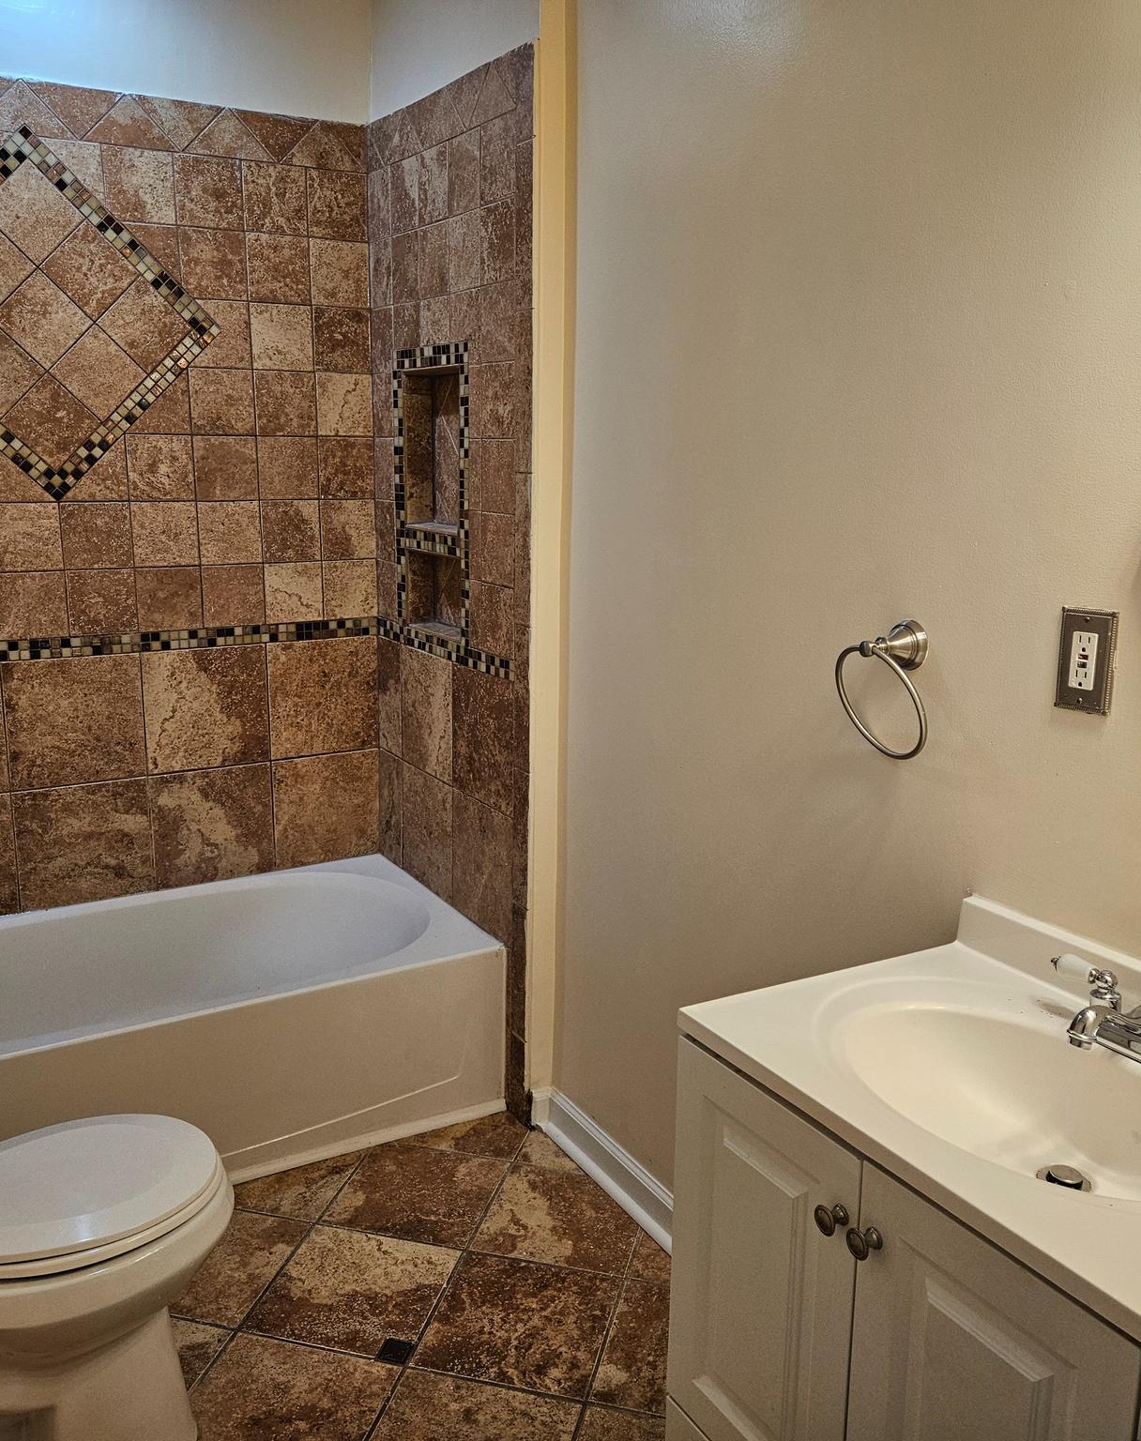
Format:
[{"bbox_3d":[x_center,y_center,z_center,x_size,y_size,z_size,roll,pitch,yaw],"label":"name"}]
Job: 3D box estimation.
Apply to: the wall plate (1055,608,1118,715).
[{"bbox_3d":[0.602,-0.070,1.488,0.012,0.115,0.070,-7,14,-29],"label":"wall plate"}]

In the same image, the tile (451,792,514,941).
[{"bbox_3d":[-0.197,0.331,2.913,0.010,0.285,0.299,-7,15,-30],"label":"tile"}]

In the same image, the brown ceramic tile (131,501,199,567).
[{"bbox_3d":[-0.949,-0.437,2.987,0.147,0.148,0.010,-6,13,-29],"label":"brown ceramic tile"}]

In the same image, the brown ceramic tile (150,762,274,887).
[{"bbox_3d":[-0.881,0.258,3.158,0.300,0.281,0.010,-7,14,-30],"label":"brown ceramic tile"}]

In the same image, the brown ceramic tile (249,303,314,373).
[{"bbox_3d":[-0.686,-0.914,3.043,0.147,0.152,0.010,-6,13,-29],"label":"brown ceramic tile"}]

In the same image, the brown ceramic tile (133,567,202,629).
[{"bbox_3d":[-0.955,-0.289,3.028,0.150,0.149,0.010,-7,15,-30],"label":"brown ceramic tile"}]

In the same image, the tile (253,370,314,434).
[{"bbox_3d":[-0.681,-0.761,3.053,0.149,0.149,0.010,-7,14,-30],"label":"tile"}]

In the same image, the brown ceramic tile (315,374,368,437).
[{"bbox_3d":[-0.558,-0.782,3.156,0.142,0.149,0.009,-7,14,-29],"label":"brown ceramic tile"}]

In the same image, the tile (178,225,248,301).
[{"bbox_3d":[-0.822,-1.053,2.954,0.149,0.152,0.010,-7,14,-29],"label":"tile"}]

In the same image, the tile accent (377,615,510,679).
[{"bbox_3d":[-0.305,-0.173,2.970,0.010,0.046,0.728,-7,14,-30],"label":"tile accent"}]

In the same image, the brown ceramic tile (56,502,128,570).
[{"bbox_3d":[-1.080,-0.422,2.913,0.149,0.148,0.010,-6,13,-29],"label":"brown ceramic tile"}]

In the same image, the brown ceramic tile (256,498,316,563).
[{"bbox_3d":[-0.690,-0.469,3.149,0.149,0.149,0.009,-7,14,-29],"label":"brown ceramic tile"}]

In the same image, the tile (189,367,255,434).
[{"bbox_3d":[-0.812,-0.746,2.978,0.149,0.149,0.010,-7,14,-30],"label":"tile"}]

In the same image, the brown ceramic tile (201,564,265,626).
[{"bbox_3d":[-0.819,-0.304,3.091,0.148,0.147,0.010,-6,13,-29],"label":"brown ceramic tile"}]

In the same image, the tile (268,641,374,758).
[{"bbox_3d":[-0.625,-0.056,3.256,0.294,0.295,0.010,-6,13,-29],"label":"tile"}]

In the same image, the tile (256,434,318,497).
[{"bbox_3d":[-0.690,-0.618,3.124,0.150,0.150,0.010,-7,14,-29],"label":"tile"}]

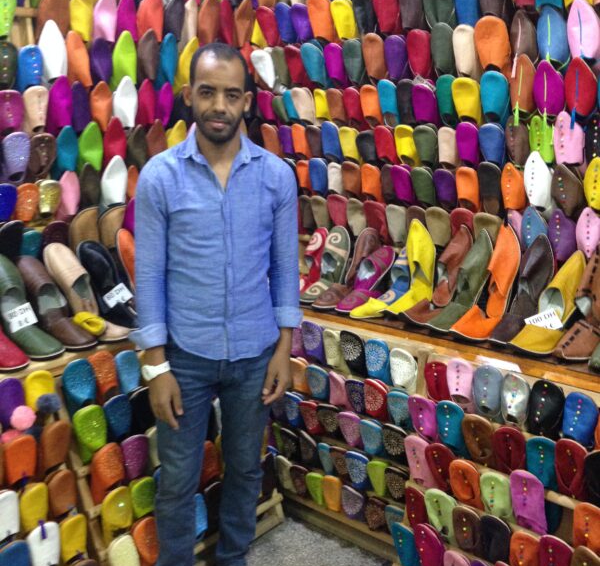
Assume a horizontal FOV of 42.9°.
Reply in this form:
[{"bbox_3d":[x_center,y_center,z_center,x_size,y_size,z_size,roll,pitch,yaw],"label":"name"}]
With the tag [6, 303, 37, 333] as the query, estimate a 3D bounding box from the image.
[{"bbox_3d":[-0.866,0.109,2.380,0.087,0.066,0.010,-24,-3,-33],"label":"tag"}]

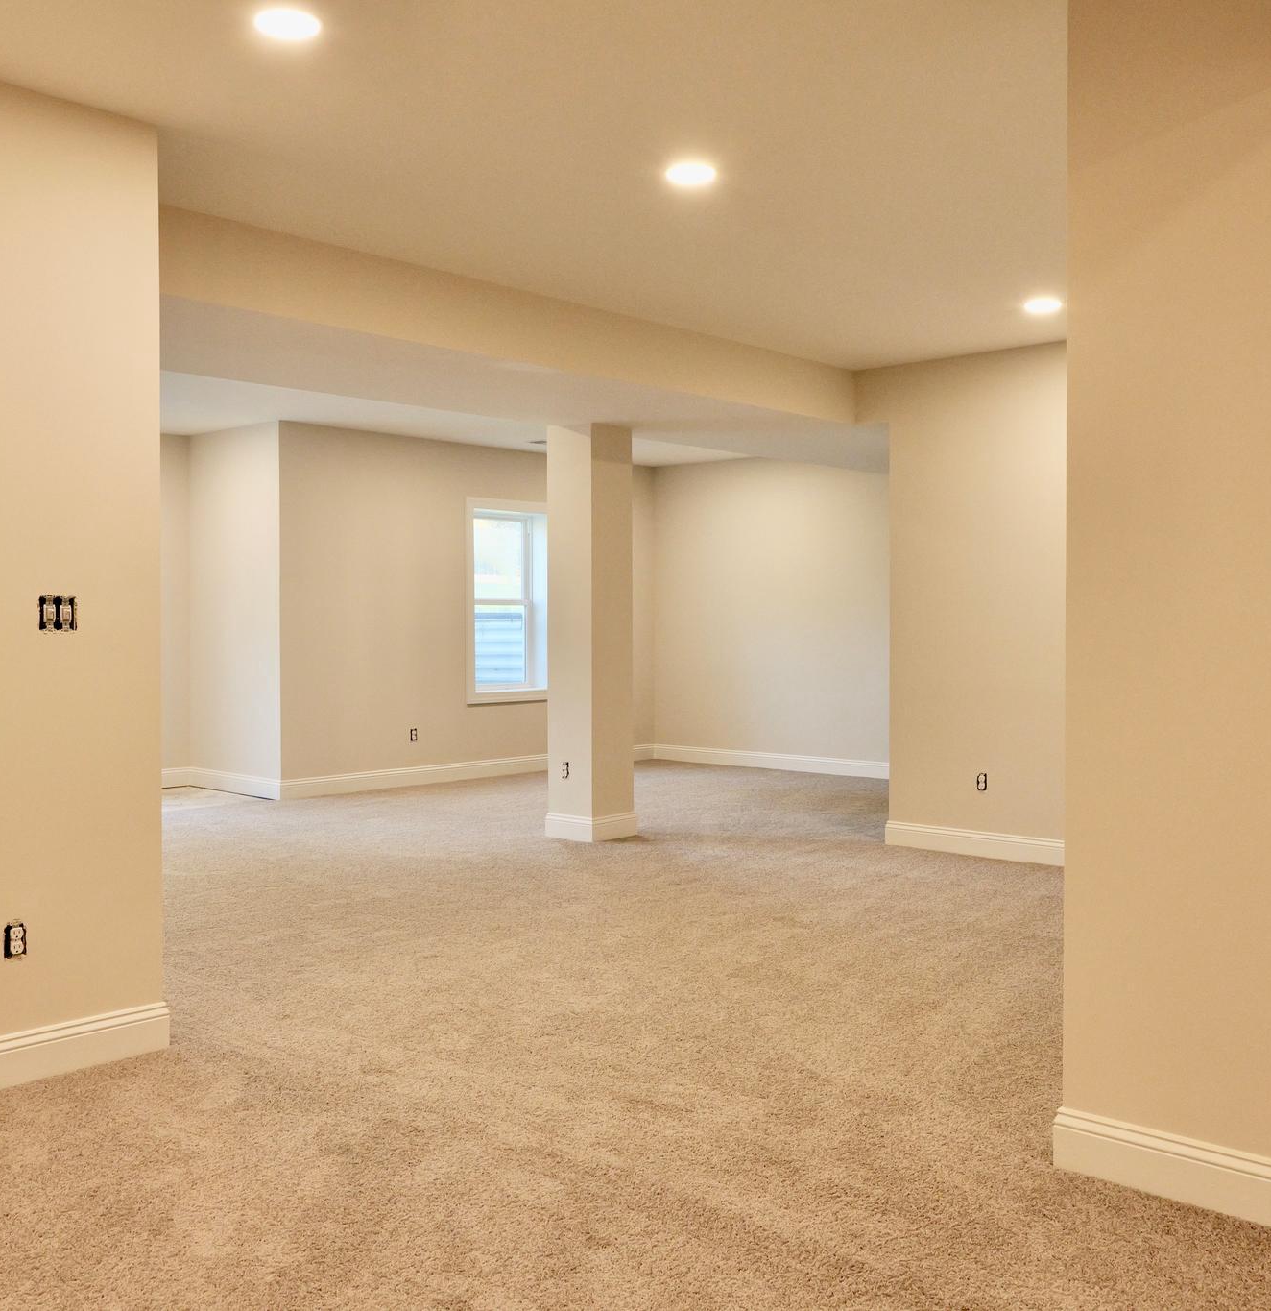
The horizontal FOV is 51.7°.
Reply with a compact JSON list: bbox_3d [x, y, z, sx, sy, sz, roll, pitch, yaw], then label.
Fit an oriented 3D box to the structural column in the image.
[{"bbox_3d":[-0.246,-0.130,7.629,0.365,2.365,0.365,1,2,44],"label":"structural column"}]

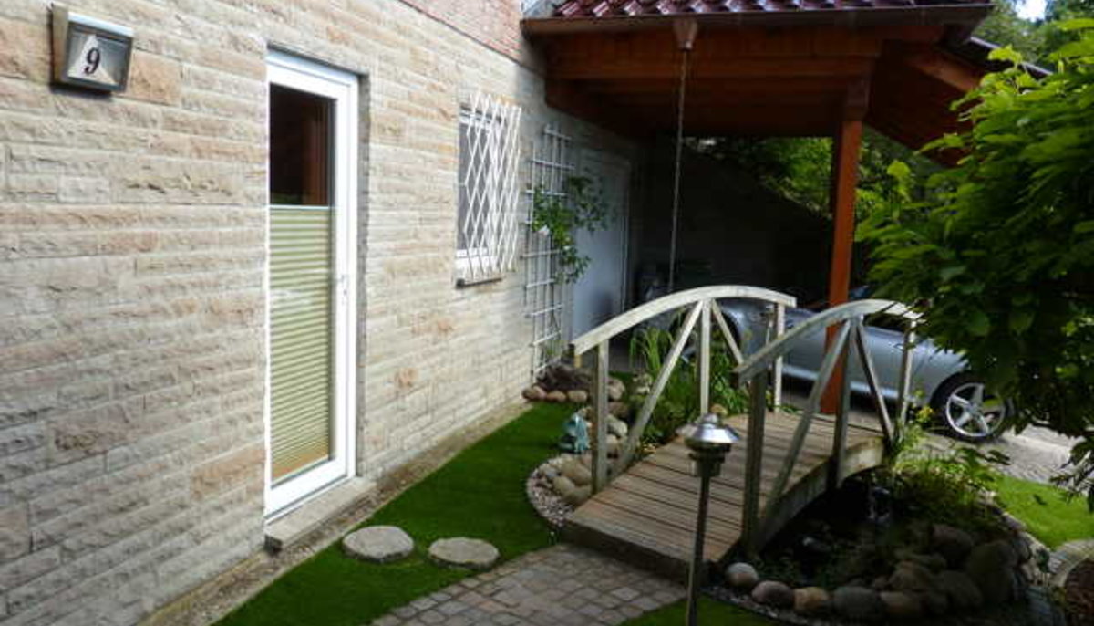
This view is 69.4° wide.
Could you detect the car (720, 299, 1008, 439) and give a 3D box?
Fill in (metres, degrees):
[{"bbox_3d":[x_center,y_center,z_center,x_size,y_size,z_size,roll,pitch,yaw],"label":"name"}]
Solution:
[{"bbox_3d":[3.050,0.200,7.800,4.200,1.290,1.770,9,10,40],"label":"car"}]

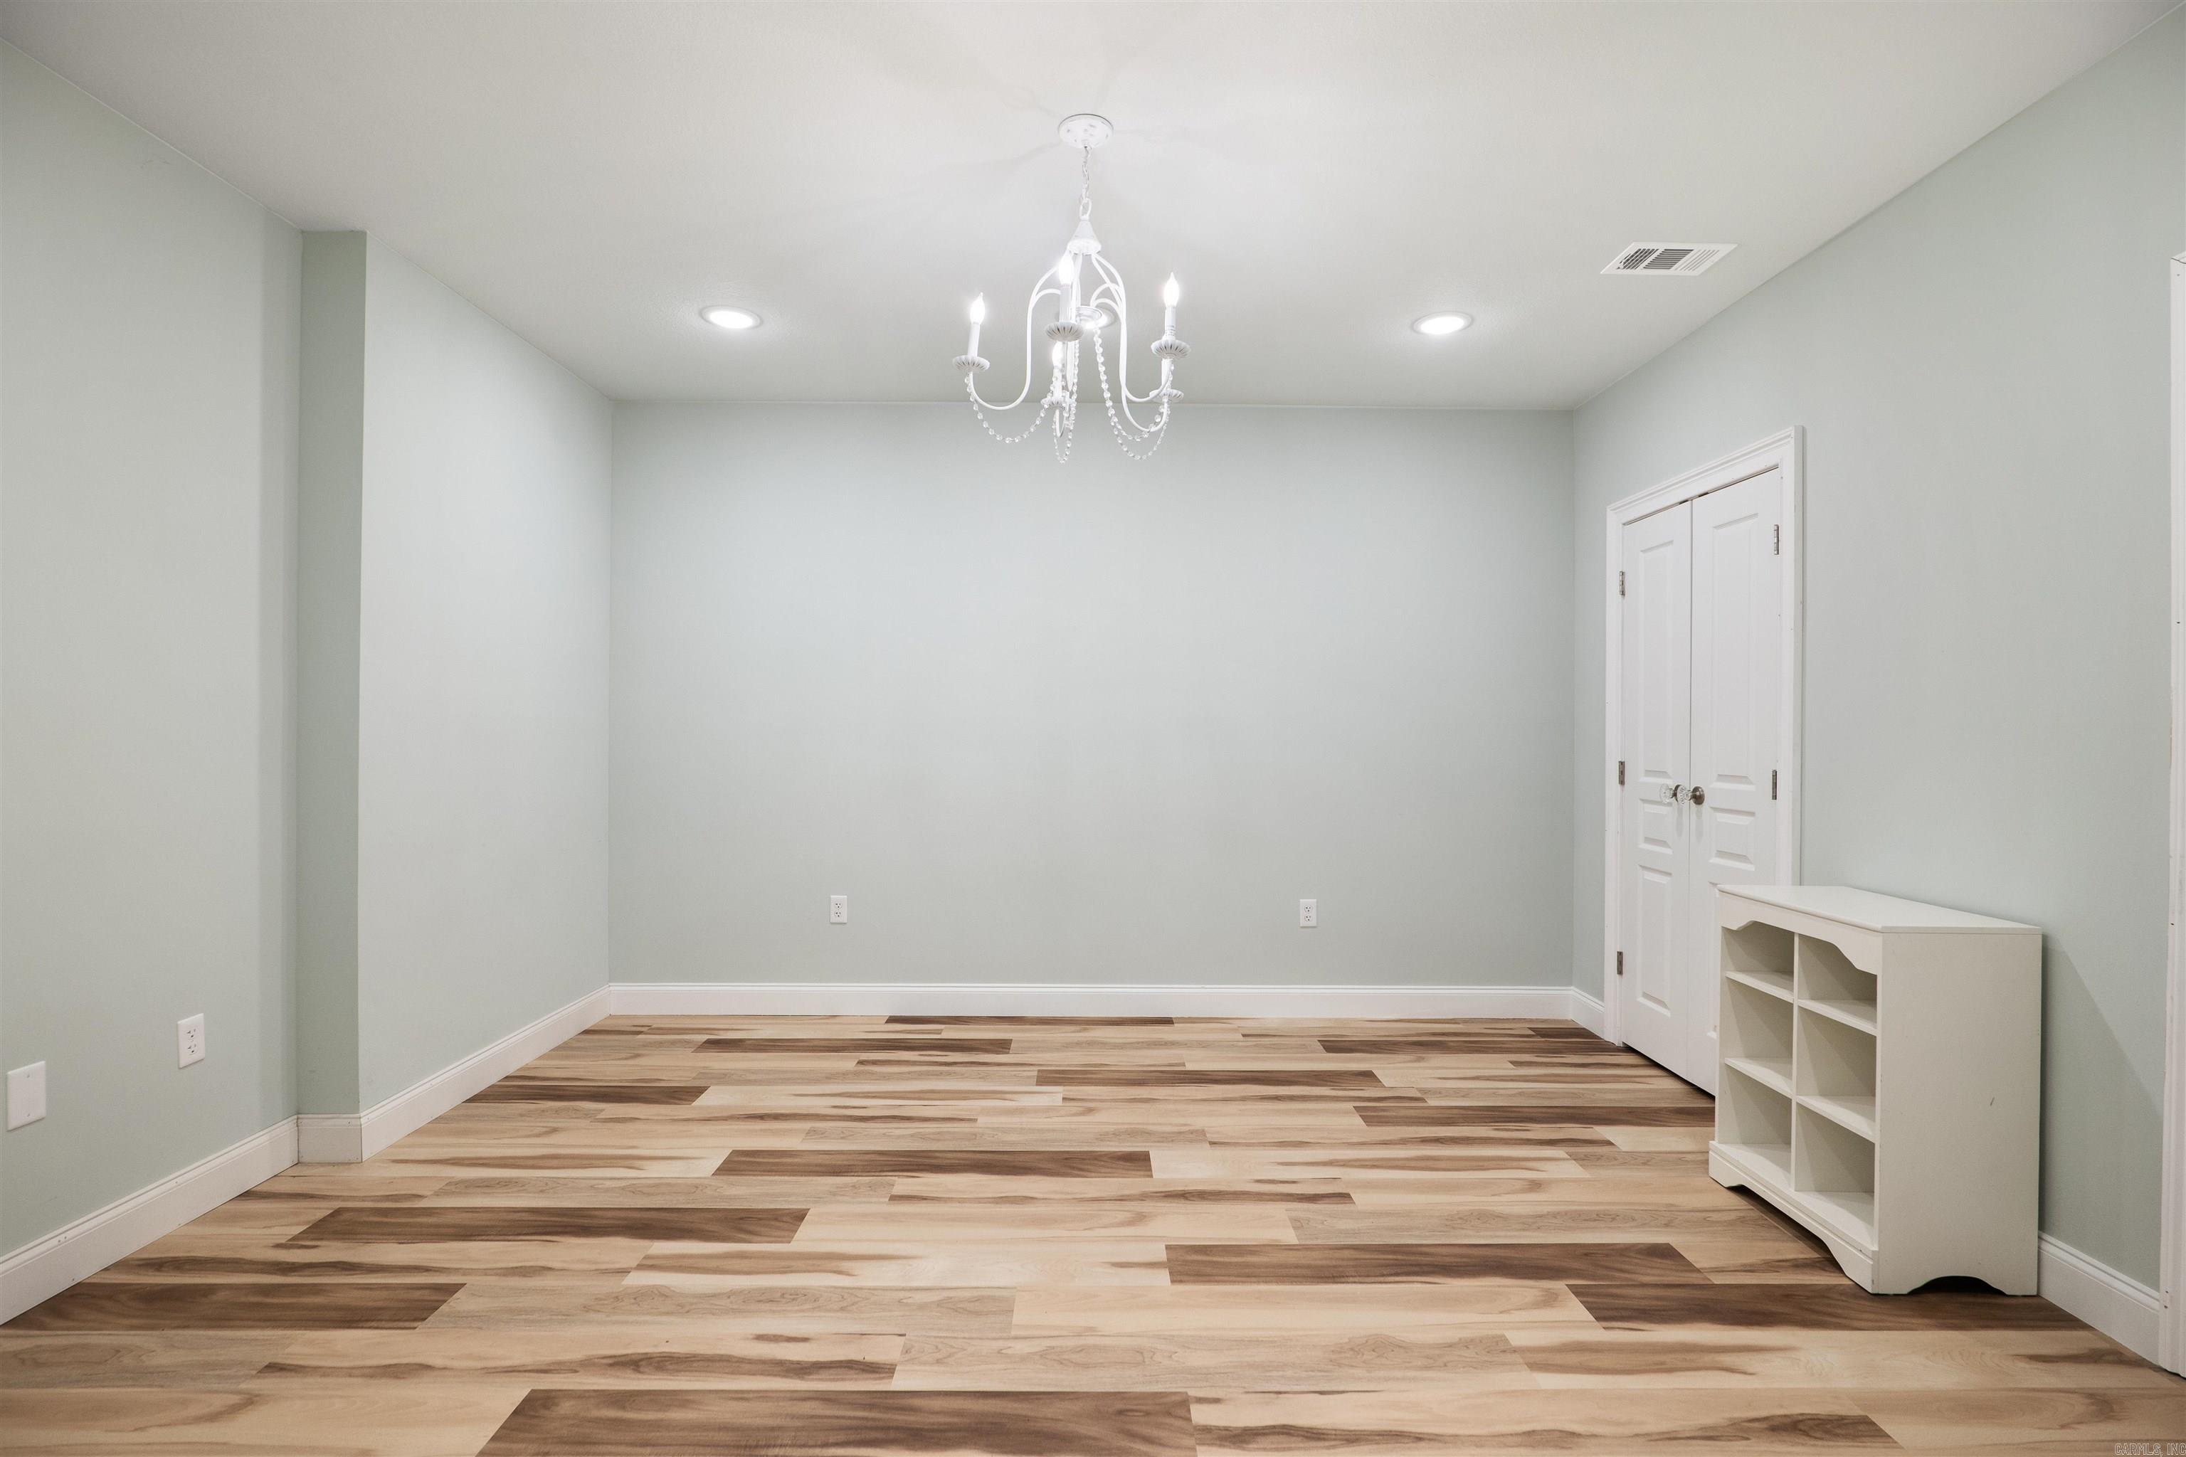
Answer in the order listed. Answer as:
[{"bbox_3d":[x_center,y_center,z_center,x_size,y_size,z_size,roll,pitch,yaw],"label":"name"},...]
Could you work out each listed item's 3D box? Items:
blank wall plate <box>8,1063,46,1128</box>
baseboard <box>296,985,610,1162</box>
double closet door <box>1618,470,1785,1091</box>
[{"bbox_3d":[-2.233,0.770,2.037,0.007,0.121,0.072,0,0,0],"label":"blank wall plate"},{"bbox_3d":[-2.145,1.156,3.432,0.187,0.131,1.417,0,0,0],"label":"baseboard"},{"bbox_3d":[2.087,0.213,3.355,0.042,2.005,0.846,0,0,0],"label":"double closet door"}]

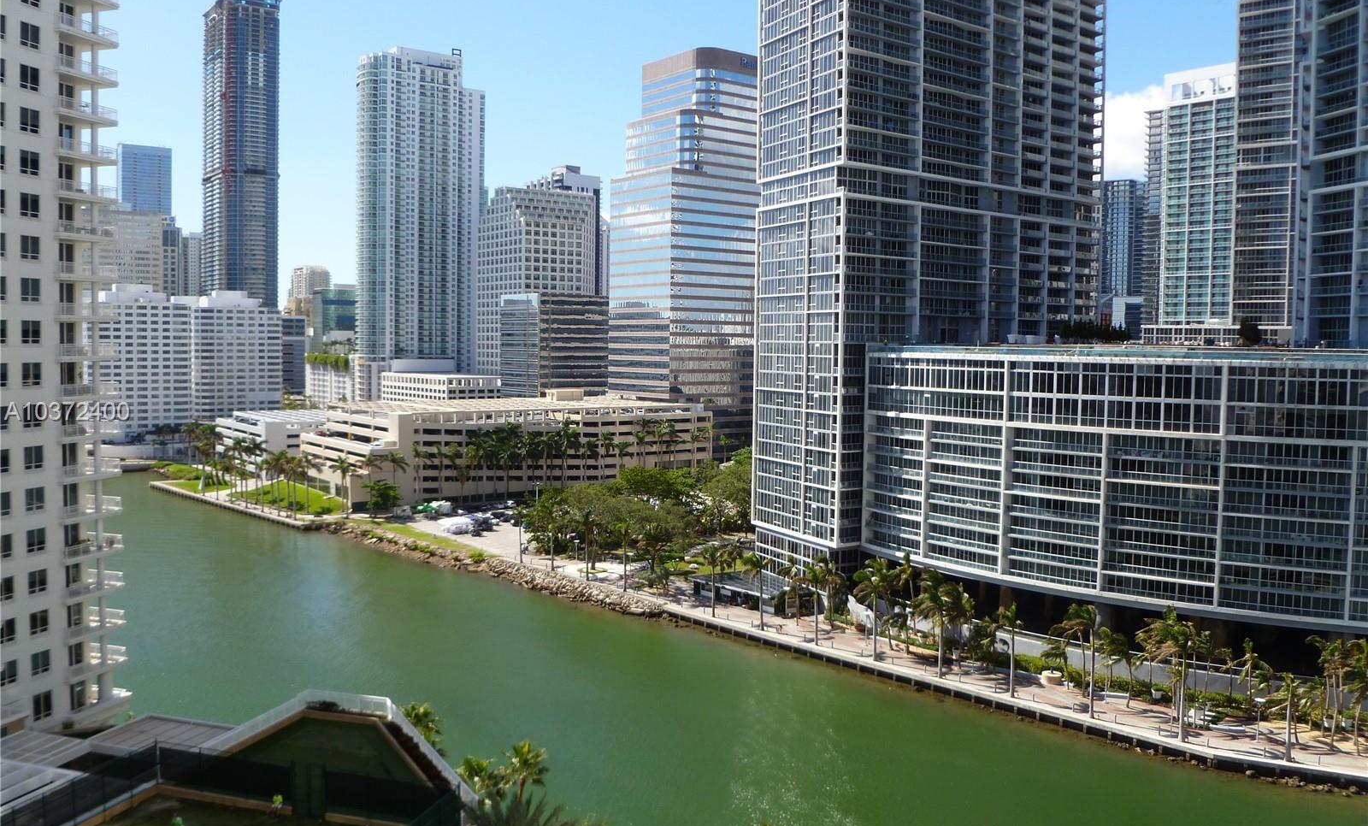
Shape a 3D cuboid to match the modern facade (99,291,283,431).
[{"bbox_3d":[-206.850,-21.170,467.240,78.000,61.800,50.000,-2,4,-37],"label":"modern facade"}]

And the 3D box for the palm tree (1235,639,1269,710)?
[{"bbox_3d":[69.660,32.090,135.580,4.110,9.190,4.110,3,4,28],"label":"palm tree"}]

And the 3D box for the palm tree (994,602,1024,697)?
[{"bbox_3d":[39.040,28.390,131.790,3.500,11.000,3.500,2,4,17],"label":"palm tree"}]

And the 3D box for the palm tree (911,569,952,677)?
[{"bbox_3d":[33.100,28.130,147.720,5.300,14.610,5.300,2,4,13],"label":"palm tree"}]

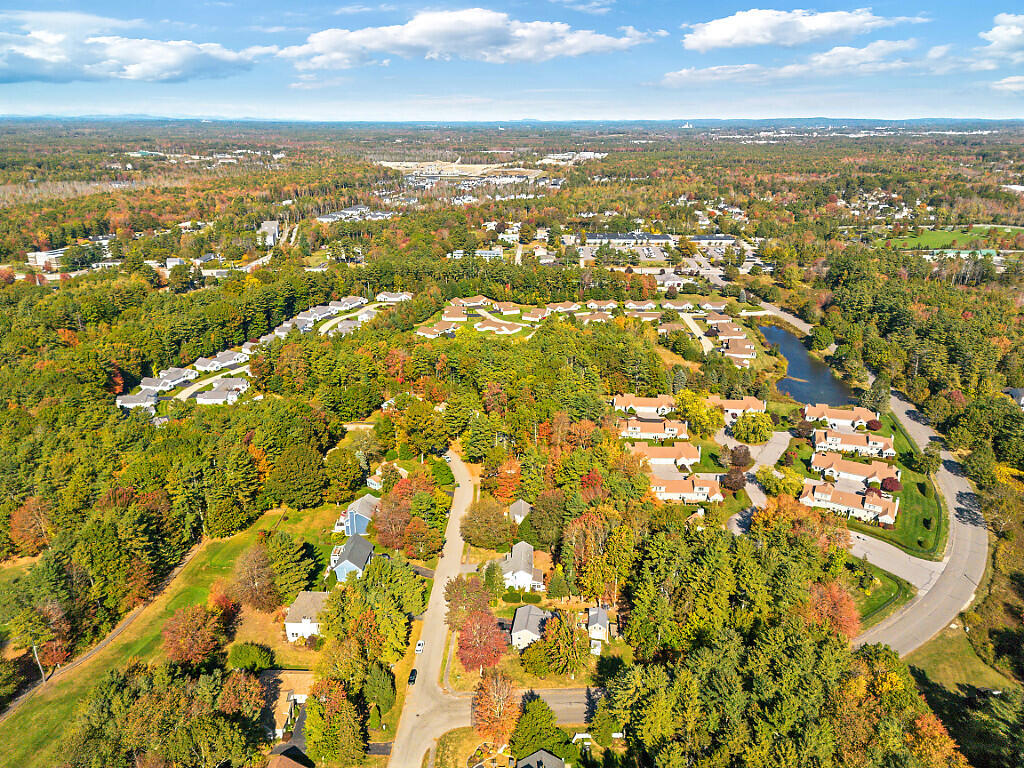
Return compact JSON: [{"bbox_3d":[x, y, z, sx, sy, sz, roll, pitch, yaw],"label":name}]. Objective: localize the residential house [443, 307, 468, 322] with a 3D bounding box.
[{"bbox_3d":[-39.440,-50.240,501.020,17.300,6.000,23.000,0,21,0],"label":"residential house"}]

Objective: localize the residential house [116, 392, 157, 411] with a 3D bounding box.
[{"bbox_3d":[-175.500,7.079,334.548,16.500,6.000,11.000,1,21,2],"label":"residential house"}]

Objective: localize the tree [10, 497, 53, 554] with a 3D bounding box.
[{"bbox_3d":[-150.000,44.990,220.900,11.500,20.500,11.500,0,21,0],"label":"tree"}]

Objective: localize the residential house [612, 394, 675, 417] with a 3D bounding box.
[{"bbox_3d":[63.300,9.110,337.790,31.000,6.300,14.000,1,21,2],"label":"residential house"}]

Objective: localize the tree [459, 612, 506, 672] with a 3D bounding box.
[{"bbox_3d":[-7.300,63.009,169.158,11.900,17.300,11.900,0,21,0],"label":"tree"}]

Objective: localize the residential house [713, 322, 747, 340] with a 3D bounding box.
[{"bbox_3d":[140.440,-34.700,459.620,18.500,6.000,22.000,2,21,4],"label":"residential house"}]

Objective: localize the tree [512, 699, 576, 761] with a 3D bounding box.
[{"bbox_3d":[6.600,73.860,153.230,12.800,14.000,12.800,0,21,0],"label":"tree"}]

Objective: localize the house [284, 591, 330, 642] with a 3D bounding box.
[{"bbox_3d":[-53.200,60.943,188.353,9.800,7.700,12.200,1,21,2],"label":"house"}]

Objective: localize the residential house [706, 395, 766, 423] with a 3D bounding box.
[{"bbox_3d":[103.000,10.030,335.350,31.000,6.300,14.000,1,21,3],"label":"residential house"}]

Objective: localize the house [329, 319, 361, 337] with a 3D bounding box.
[{"bbox_3d":[-108.500,-36.740,458.850,16.000,6.300,22.000,4,21,11],"label":"house"}]

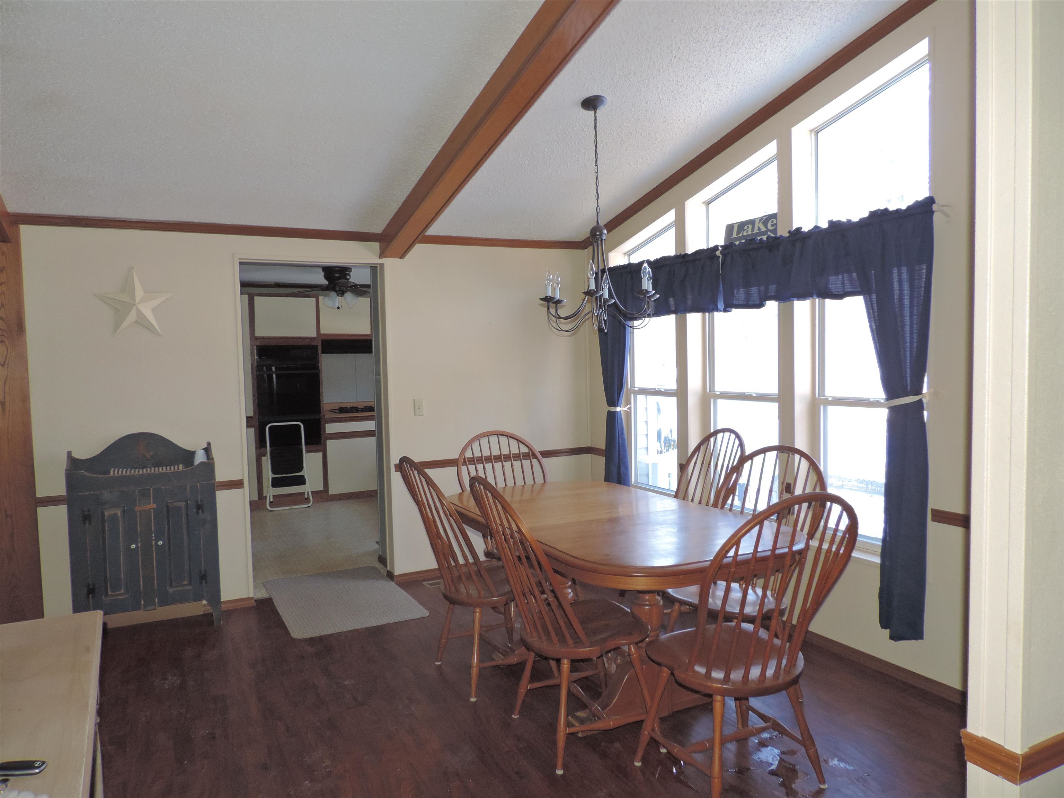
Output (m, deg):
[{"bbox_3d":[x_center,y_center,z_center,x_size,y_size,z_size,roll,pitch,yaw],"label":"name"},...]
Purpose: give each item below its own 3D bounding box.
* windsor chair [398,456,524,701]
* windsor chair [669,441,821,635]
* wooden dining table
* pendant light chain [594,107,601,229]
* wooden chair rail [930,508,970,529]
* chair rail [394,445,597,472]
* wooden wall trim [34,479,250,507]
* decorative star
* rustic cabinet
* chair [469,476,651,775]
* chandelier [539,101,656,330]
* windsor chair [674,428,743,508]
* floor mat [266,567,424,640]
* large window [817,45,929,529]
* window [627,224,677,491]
[{"bbox_3d":[-0.252,0.754,3.379,0.650,1.043,0.540,-3,4,-27],"label":"windsor chair"},{"bbox_3d":[0.901,0.741,3.148,0.575,1.040,0.490,-3,4,-31],"label":"windsor chair"},{"bbox_3d":[0.327,0.884,3.305,0.999,0.761,1.727,-3,4,-27],"label":"wooden dining table"},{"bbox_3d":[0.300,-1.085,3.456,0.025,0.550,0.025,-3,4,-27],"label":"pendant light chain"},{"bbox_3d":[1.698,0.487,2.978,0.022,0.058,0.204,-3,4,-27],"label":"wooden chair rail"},{"bbox_3d":[-0.228,0.420,5.177,1.505,0.056,0.022,-3,3,-27],"label":"chair rail"},{"bbox_3d":[-2.193,0.534,4.190,1.035,0.057,0.022,-3,3,-27],"label":"wooden wall trim"},{"bbox_3d":[-2.210,-0.541,4.108,0.385,0.375,0.045,-3,4,-27],"label":"decorative star"},{"bbox_3d":[-2.127,0.738,4.077,0.705,1.089,0.275,-3,3,-27],"label":"rustic cabinet"},{"bbox_3d":[0.119,0.776,2.812,0.650,1.043,0.540,-3,3,-22],"label":"chair"},{"bbox_3d":[0.317,-0.898,3.603,0.590,1.144,0.600,-1,3,0],"label":"chandelier"},{"bbox_3d":[0.786,0.693,3.977,0.650,1.043,0.540,-2,3,-14],"label":"windsor chair"},{"bbox_3d":[-1.193,1.228,4.588,0.755,0.010,1.140,-3,3,-27],"label":"floor mat"},{"bbox_3d":[1.593,-0.394,3.426,0.090,2.173,0.718,-3,4,-27],"label":"large window"},{"bbox_3d":[0.806,-0.274,4.966,0.100,1.798,0.690,-3,3,-27],"label":"window"}]

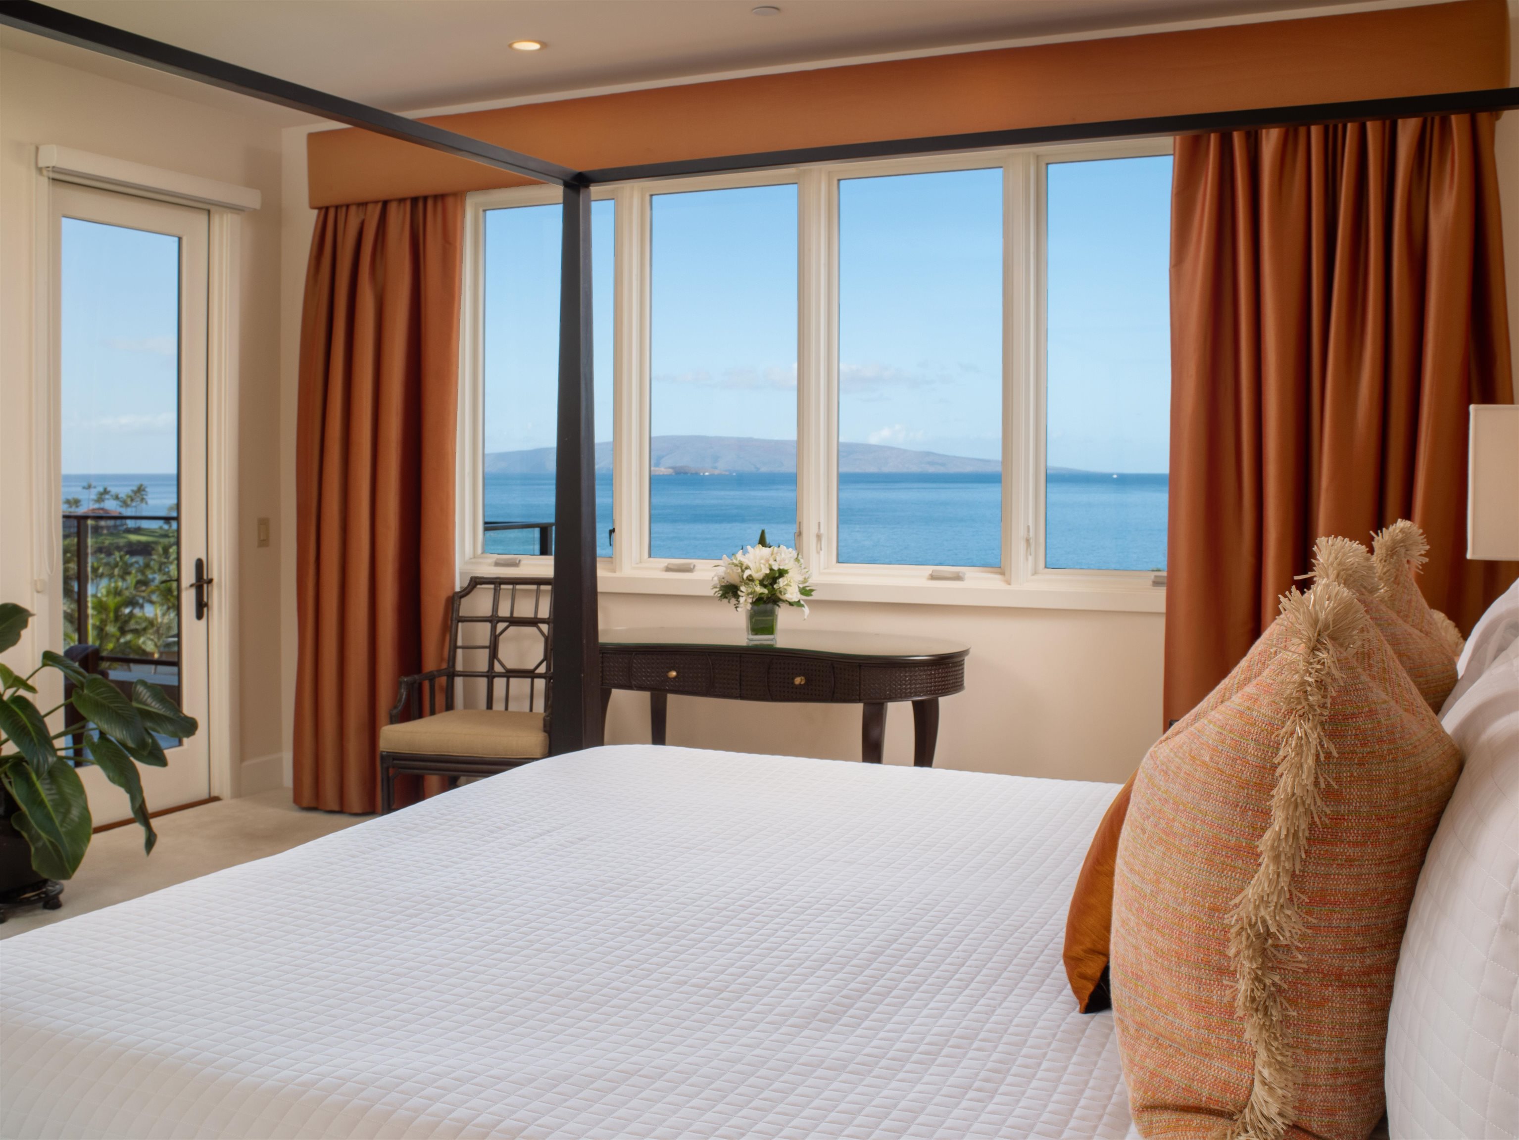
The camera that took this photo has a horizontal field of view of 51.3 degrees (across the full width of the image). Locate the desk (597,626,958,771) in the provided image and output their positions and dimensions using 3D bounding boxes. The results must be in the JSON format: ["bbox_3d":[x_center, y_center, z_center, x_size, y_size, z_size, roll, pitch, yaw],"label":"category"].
[{"bbox_3d":[-0.003,0.610,5.266,1.430,0.765,0.641,1,2,22],"label":"desk"}]

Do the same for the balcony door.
[{"bbox_3d":[-2.341,-0.238,5.890,0.060,2.315,0.760,1,2,24],"label":"balcony door"}]

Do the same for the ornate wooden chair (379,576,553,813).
[{"bbox_3d":[-0.891,0.513,5.453,0.613,0.935,0.620,0,2,14],"label":"ornate wooden chair"}]

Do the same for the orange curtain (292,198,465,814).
[{"bbox_3d":[-1.509,-0.265,6.213,0.806,2.397,0.190,1,2,24],"label":"orange curtain"}]

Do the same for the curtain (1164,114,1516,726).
[{"bbox_3d":[1.720,-0.173,4.749,0.987,2.397,0.190,1,2,24],"label":"curtain"}]

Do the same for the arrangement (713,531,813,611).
[{"bbox_3d":[0.012,0.004,5.211,0.309,0.274,0.284,1,2,24],"label":"arrangement"}]

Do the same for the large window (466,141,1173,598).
[{"bbox_3d":[0.151,-0.688,5.669,2.911,1.516,0.130,1,2,24],"label":"large window"}]

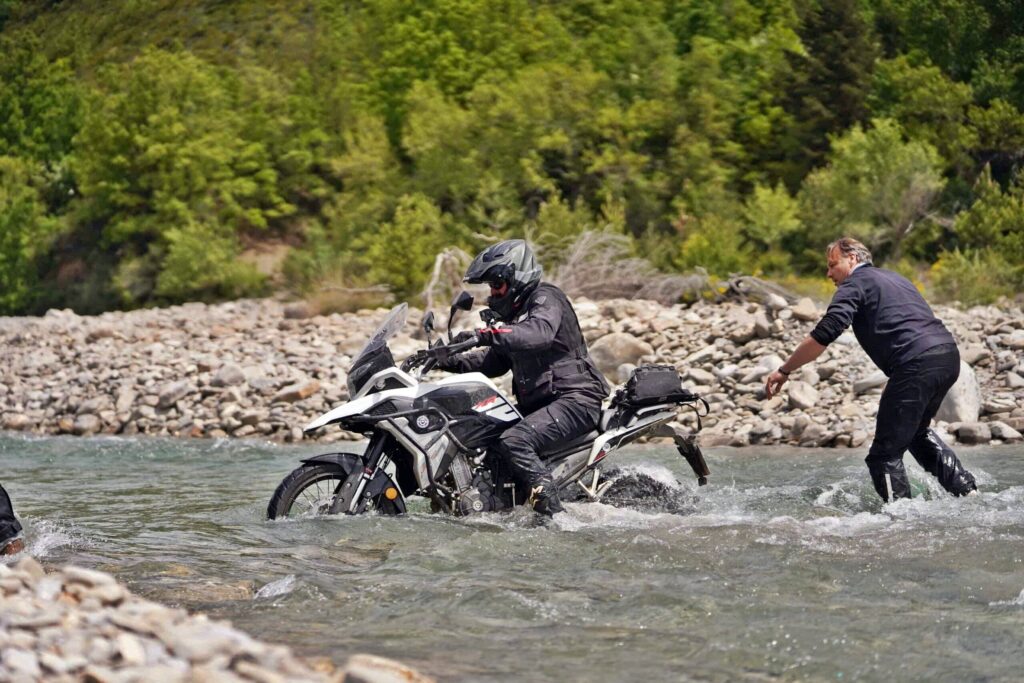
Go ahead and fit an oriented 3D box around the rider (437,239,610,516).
[{"bbox_3d":[0.040,0.195,14.050,0.900,1.340,0.780,-1,3,-20],"label":"rider"}]

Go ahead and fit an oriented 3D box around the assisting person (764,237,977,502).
[{"bbox_3d":[1.789,0.262,14.600,1.050,1.540,0.620,0,2,5],"label":"assisting person"}]

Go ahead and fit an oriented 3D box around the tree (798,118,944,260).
[{"bbox_3d":[6.076,-2.535,50.000,2.450,2.450,2.300,0,2,0],"label":"tree"}]

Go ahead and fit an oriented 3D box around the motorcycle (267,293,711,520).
[{"bbox_3d":[-0.111,0.492,14.000,2.200,1.420,0.900,-1,-4,-21],"label":"motorcycle"}]

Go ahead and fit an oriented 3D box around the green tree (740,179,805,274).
[{"bbox_3d":[4.210,-1.866,48.000,1.020,1.520,1.000,0,2,0],"label":"green tree"}]

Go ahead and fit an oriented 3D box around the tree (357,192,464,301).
[{"bbox_3d":[-1.359,-1.284,40.000,1.400,1.500,1.350,0,2,0],"label":"tree"}]

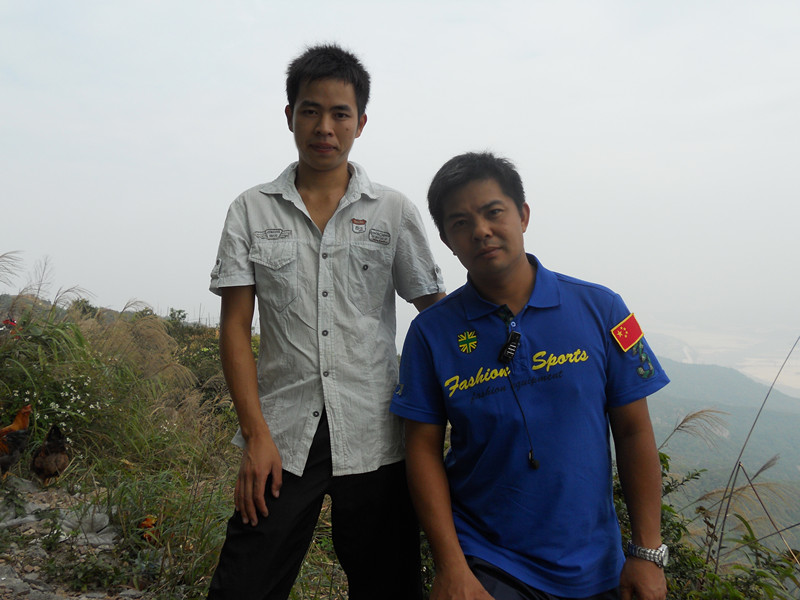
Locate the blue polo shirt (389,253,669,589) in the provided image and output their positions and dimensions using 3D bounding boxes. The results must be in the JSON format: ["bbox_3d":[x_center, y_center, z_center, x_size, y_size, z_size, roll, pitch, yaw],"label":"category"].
[{"bbox_3d":[0.250,0.242,1.430,0.530,0.650,0.290,-6,7,16],"label":"blue polo shirt"}]

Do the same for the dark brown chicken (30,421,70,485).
[{"bbox_3d":[-1.985,0.865,4.200,0.210,0.350,0.380,-1,3,-29],"label":"dark brown chicken"}]

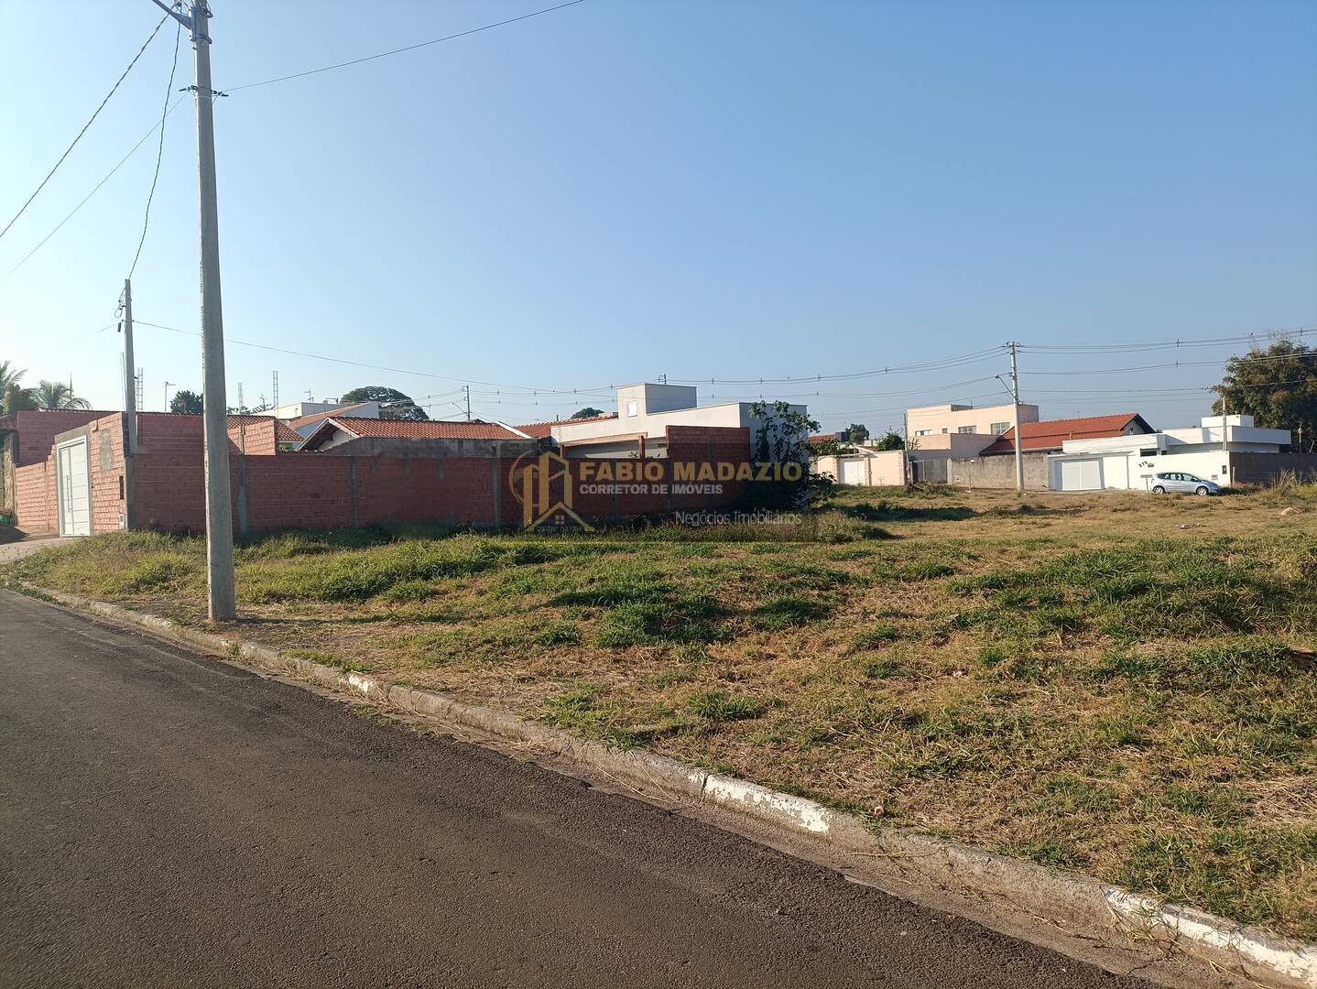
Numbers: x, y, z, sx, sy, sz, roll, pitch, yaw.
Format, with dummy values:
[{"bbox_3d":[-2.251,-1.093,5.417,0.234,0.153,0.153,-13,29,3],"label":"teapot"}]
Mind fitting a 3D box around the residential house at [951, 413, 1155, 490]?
[{"bbox_3d":[33.527,-3.627,81.325,19.207,6.075,9.653,-2,-1,-44],"label":"residential house"}]

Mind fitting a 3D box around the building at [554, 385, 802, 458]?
[{"bbox_3d":[0.610,-1.987,42.221,4.222,5.456,11.858,-2,0,-44],"label":"building"}]

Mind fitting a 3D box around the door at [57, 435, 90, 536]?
[{"bbox_3d":[-14.771,-0.166,23.986,0.120,2.429,2.923,-2,-1,-44],"label":"door"}]

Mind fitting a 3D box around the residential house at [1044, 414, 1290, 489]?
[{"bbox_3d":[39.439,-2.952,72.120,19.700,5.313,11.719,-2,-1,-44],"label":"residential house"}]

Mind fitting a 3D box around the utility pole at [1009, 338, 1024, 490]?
[{"bbox_3d":[25.817,-5.561,68.489,0.414,10.913,0.414,-2,-1,-44],"label":"utility pole"}]

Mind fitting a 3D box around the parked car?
[{"bbox_3d":[32.943,-0.651,59.394,1.700,1.525,3.900,-2,-1,-44],"label":"parked car"}]

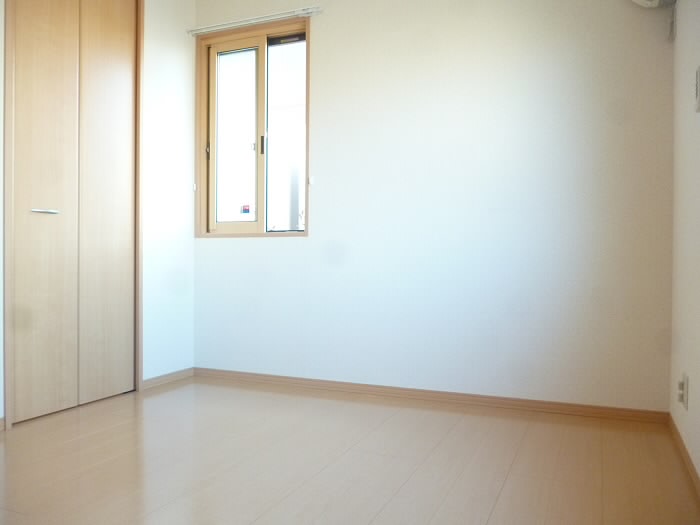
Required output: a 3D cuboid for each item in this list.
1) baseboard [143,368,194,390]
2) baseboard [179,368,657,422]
[{"bbox_3d":[-1.098,0.701,3.445,0.015,0.055,0.454,0,0,24],"label":"baseboard"},{"bbox_3d":[0.228,0.706,3.117,2.691,0.055,0.015,0,0,24],"label":"baseboard"}]

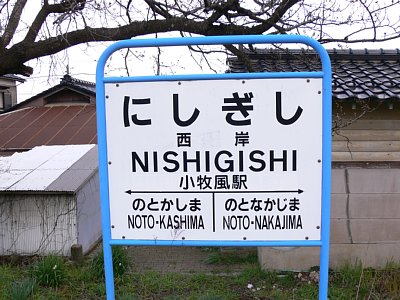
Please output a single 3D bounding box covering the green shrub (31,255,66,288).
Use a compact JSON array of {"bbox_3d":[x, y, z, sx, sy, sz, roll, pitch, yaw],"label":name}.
[{"bbox_3d":[-1.929,1.547,5.150,0.470,0.400,0.450,-1,7,0],"label":"green shrub"}]

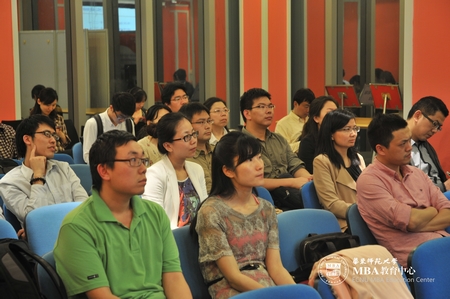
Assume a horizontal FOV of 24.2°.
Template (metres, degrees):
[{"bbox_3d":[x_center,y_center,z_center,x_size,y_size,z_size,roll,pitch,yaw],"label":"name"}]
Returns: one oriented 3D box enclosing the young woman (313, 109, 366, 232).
[{"bbox_3d":[0.767,0.402,5.756,0.470,1.218,0.780,-6,9,-37],"label":"young woman"}]

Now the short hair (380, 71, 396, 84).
[{"bbox_3d":[1.430,-0.627,9.200,0.160,0.140,0.180,-1,8,0],"label":"short hair"}]

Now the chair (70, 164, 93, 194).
[{"bbox_3d":[-0.786,0.528,6.452,0.500,0.820,0.560,-4,8,-25],"label":"chair"}]

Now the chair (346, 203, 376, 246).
[{"bbox_3d":[0.939,0.694,5.048,0.500,0.820,0.560,-5,9,-33],"label":"chair"}]

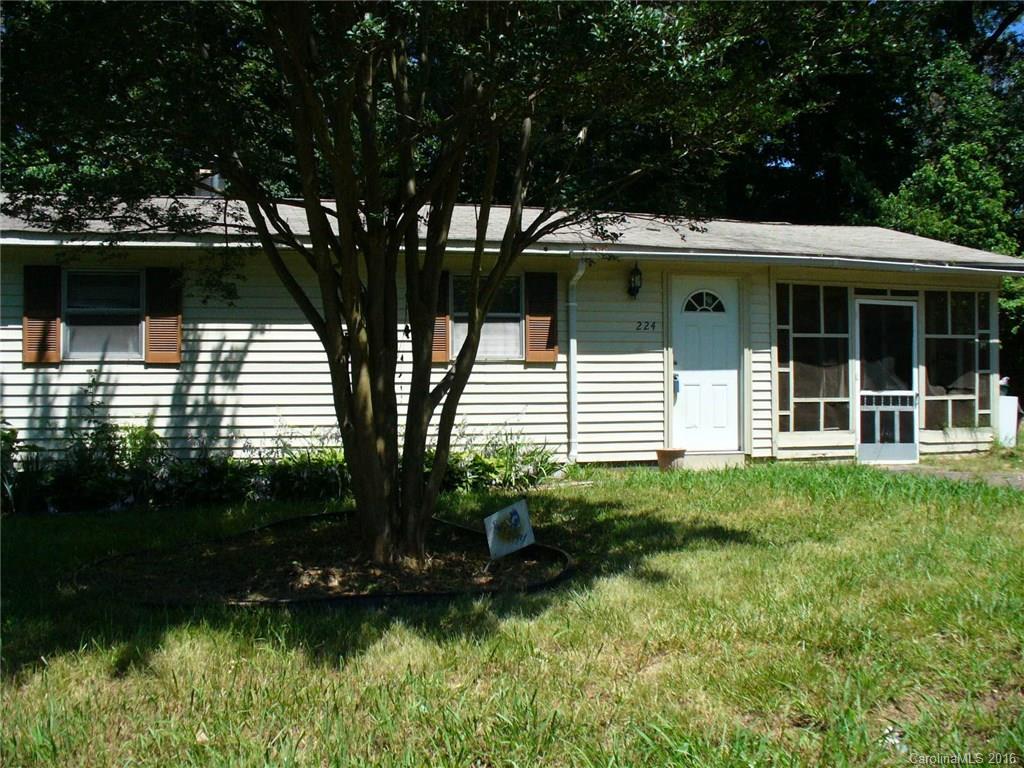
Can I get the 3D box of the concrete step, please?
[{"bbox_3d":[2.210,0.906,12.630,0.920,0.210,0.300,0,1,-15],"label":"concrete step"}]

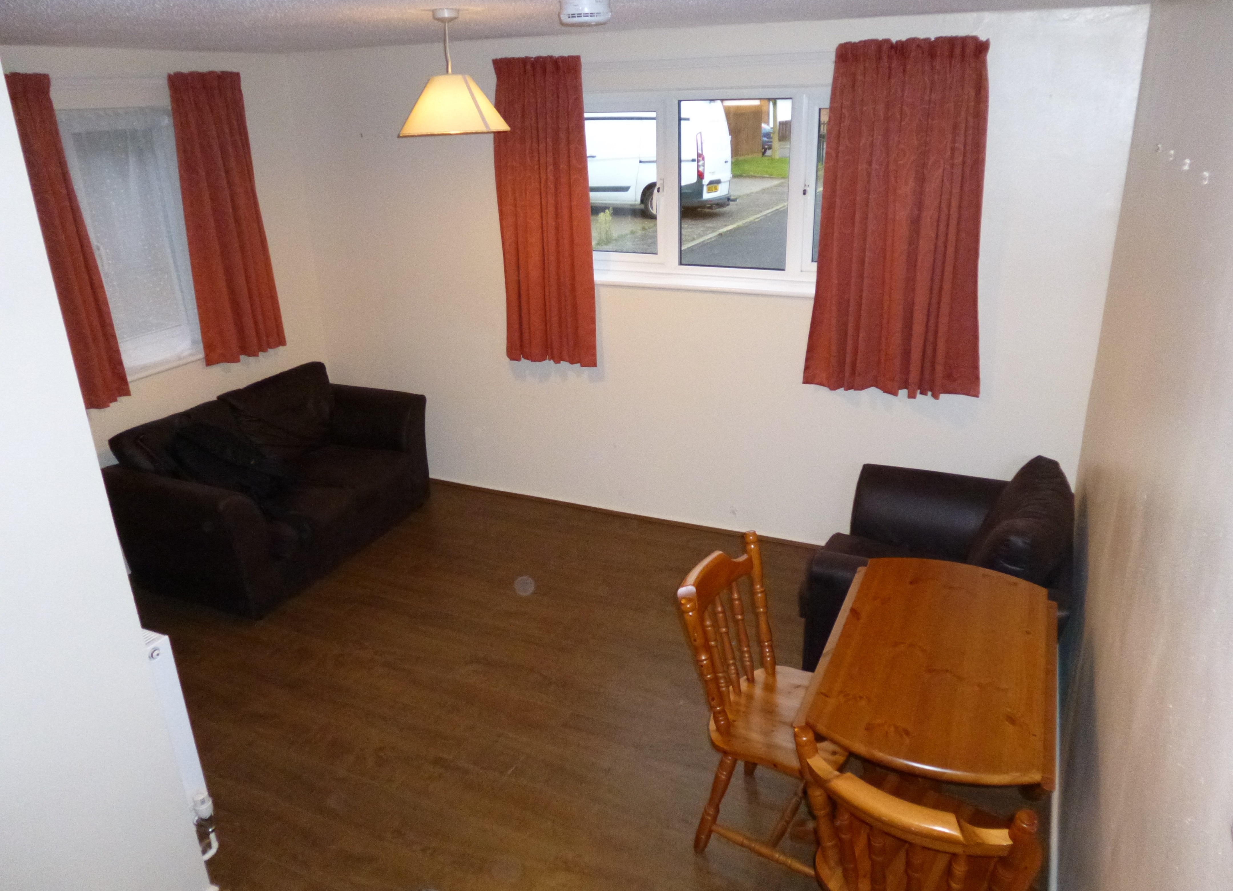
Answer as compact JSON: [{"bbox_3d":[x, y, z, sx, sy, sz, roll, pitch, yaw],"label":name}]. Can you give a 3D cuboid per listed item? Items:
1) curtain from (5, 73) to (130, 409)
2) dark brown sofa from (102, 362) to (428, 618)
[{"bbox_3d":[-2.356,-0.794,3.687,0.120,1.405,0.470,8,23,23],"label":"curtain"},{"bbox_3d":[-1.705,0.115,4.553,0.863,0.810,1.450,8,23,23],"label":"dark brown sofa"}]

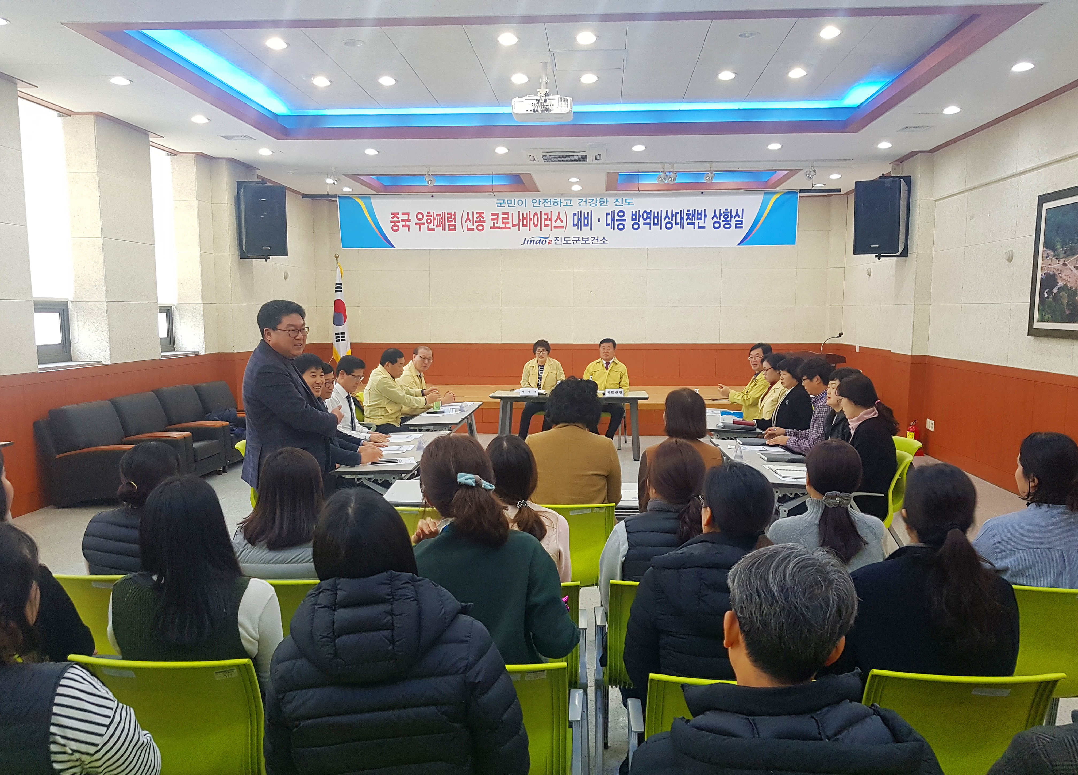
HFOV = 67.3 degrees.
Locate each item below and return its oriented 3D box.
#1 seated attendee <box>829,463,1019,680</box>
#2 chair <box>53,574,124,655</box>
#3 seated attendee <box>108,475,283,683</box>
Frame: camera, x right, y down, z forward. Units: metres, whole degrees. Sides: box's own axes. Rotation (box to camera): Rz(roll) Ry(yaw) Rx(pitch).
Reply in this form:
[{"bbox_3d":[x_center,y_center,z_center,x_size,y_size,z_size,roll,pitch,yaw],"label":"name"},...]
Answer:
[{"bbox_3d":[1.031,0.841,2.328,0.480,1.310,0.700,0,5,1],"label":"seated attendee"},{"bbox_3d":[-1.330,1.009,2.915,0.570,0.830,0.560,1,5,4],"label":"chair"},{"bbox_3d":[-0.918,0.841,2.425,0.470,1.260,0.780,1,5,4],"label":"seated attendee"}]

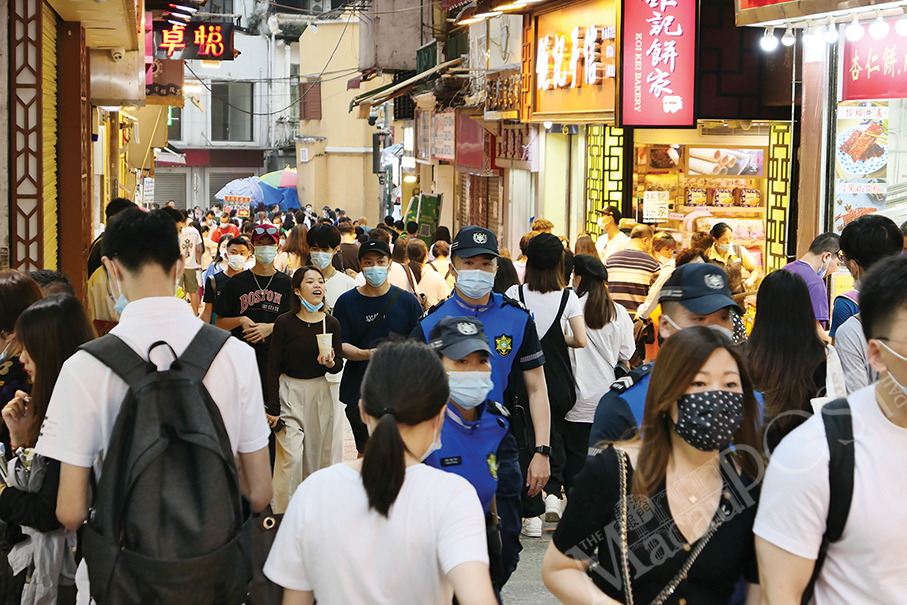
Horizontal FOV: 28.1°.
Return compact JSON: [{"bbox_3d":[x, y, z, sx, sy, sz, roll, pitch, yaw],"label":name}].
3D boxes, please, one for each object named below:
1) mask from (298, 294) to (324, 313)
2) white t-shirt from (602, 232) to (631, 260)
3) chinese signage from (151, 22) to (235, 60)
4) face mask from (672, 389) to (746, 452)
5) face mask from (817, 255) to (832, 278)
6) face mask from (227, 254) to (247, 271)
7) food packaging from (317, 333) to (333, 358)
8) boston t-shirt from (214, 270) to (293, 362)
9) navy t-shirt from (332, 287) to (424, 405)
[{"bbox_3d":[-0.720,0.005,9.200,0.130,0.085,0.085,-1,3,-17],"label":"mask"},{"bbox_3d":[1.438,-0.318,16.000,0.270,0.660,0.450,-3,6,-34],"label":"white t-shirt"},{"bbox_3d":[-3.583,-3.603,25.000,1.130,0.520,0.130,1,5,-3],"label":"chinese signage"},{"bbox_3d":[0.488,0.226,3.450,0.135,0.112,0.085,0,5,-7],"label":"face mask"},{"bbox_3d":[2.106,-0.199,10.300,0.085,0.120,0.130,-1,5,-18],"label":"face mask"},{"bbox_3d":[-1.423,-0.262,11.900,0.140,0.105,0.080,0,9,-6],"label":"face mask"},{"bbox_3d":[-0.651,0.217,9.150,0.088,0.138,0.088,0,4,-6],"label":"food packaging"},{"bbox_3d":[-1.172,0.132,10.900,0.530,0.630,0.300,1,4,3],"label":"boston t-shirt"},{"bbox_3d":[-0.408,0.236,9.750,0.500,0.650,0.280,1,5,-2],"label":"navy t-shirt"}]

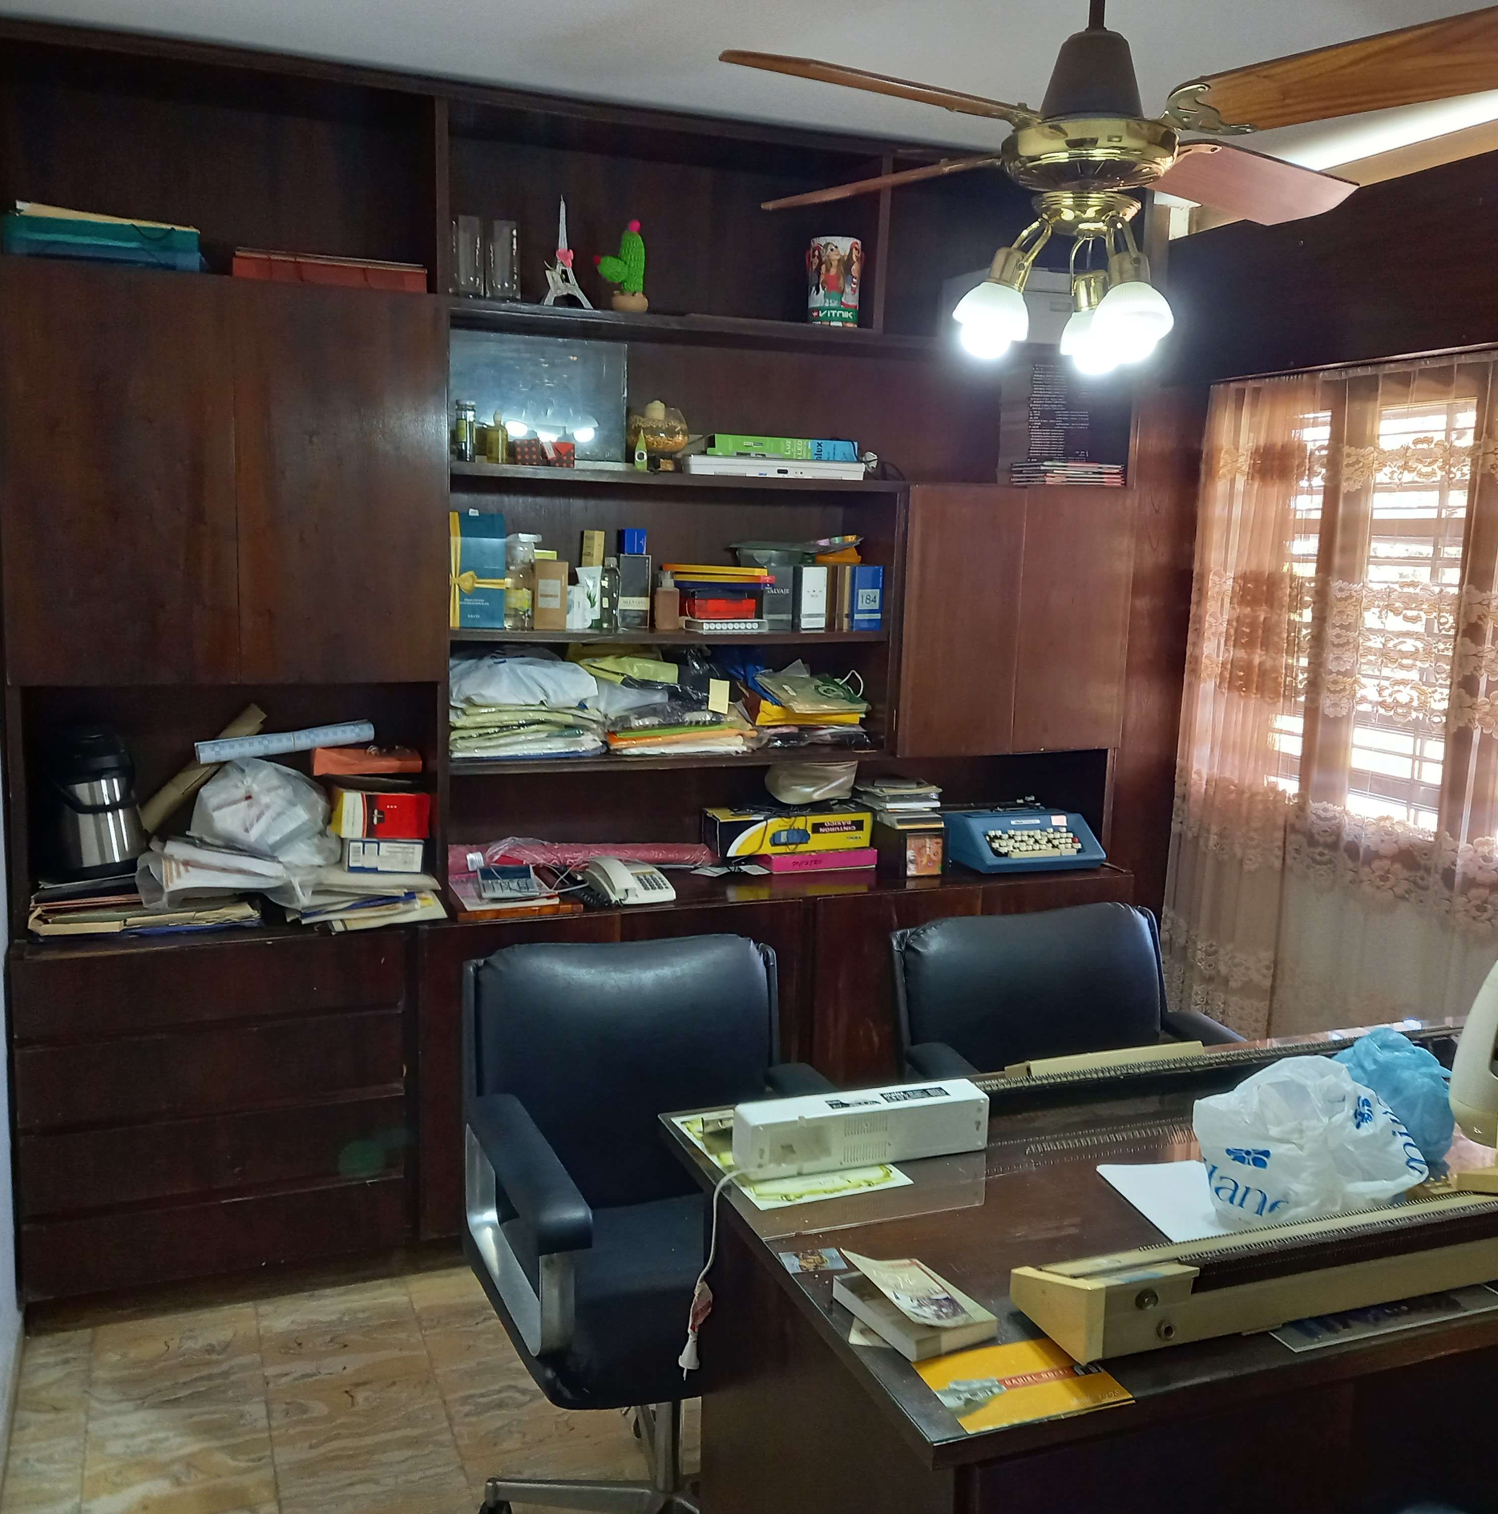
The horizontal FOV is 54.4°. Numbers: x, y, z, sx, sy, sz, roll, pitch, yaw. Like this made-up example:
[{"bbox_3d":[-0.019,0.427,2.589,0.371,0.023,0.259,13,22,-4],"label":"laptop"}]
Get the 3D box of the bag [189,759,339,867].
[{"bbox_3d":[-1.011,0.111,3.057,0.296,0.214,0.221,-2,8,-21],"label":"bag"}]

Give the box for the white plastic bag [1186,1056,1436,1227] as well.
[{"bbox_3d":[0.715,0.474,1.864,0.271,0.155,0.191,3,9,8],"label":"white plastic bag"}]

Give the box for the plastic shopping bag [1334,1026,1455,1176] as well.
[{"bbox_3d":[0.852,0.441,1.933,0.179,0.169,0.166,4,8,23],"label":"plastic shopping bag"}]

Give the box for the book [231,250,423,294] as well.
[{"bbox_3d":[-0.877,-0.988,3.028,0.372,0.066,0.251,-2,8,-21],"label":"book"}]

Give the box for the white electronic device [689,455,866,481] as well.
[{"bbox_3d":[0.022,-0.647,3.292,0.410,0.038,0.250,-2,10,-22],"label":"white electronic device"}]

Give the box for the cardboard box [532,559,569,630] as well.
[{"bbox_3d":[-0.443,-0.354,3.227,0.073,0.148,0.048,-1,8,-19],"label":"cardboard box"}]

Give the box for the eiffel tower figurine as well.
[{"bbox_3d":[-0.377,-1.027,2.986,0.098,0.222,0.085,-2,10,-22],"label":"eiffel tower figurine"}]

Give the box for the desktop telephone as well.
[{"bbox_3d":[-0.265,0.266,3.263,0.150,0.072,0.210,-2,10,-22],"label":"desktop telephone"}]

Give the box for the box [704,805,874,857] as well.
[{"bbox_3d":[0.095,0.178,3.548,0.397,0.086,0.115,-2,9,-21],"label":"box"}]

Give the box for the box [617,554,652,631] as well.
[{"bbox_3d":[-0.256,-0.362,3.207,0.069,0.157,0.042,-2,9,-21],"label":"box"}]

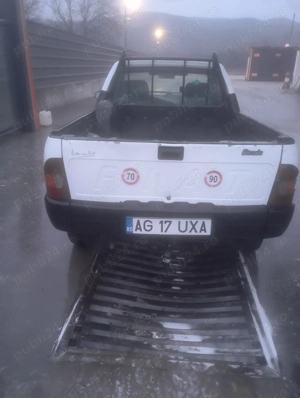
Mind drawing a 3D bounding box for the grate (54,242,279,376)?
[{"bbox_3d":[0.124,0.545,2.293,1.150,0.100,1.500,2,20,3],"label":"grate"}]

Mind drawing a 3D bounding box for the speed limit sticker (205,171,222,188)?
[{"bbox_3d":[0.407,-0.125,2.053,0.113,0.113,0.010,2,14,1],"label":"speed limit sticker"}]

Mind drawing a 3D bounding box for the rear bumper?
[{"bbox_3d":[0.121,0.145,2.135,1.640,0.260,0.340,2,20,1],"label":"rear bumper"}]

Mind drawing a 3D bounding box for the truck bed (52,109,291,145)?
[{"bbox_3d":[0.159,-0.454,2.895,1.560,0.480,1.680,2,20,1],"label":"truck bed"}]

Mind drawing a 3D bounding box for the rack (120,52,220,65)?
[{"bbox_3d":[0.213,-1.490,3.397,1.050,0.120,0.100,2,20,1],"label":"rack"}]

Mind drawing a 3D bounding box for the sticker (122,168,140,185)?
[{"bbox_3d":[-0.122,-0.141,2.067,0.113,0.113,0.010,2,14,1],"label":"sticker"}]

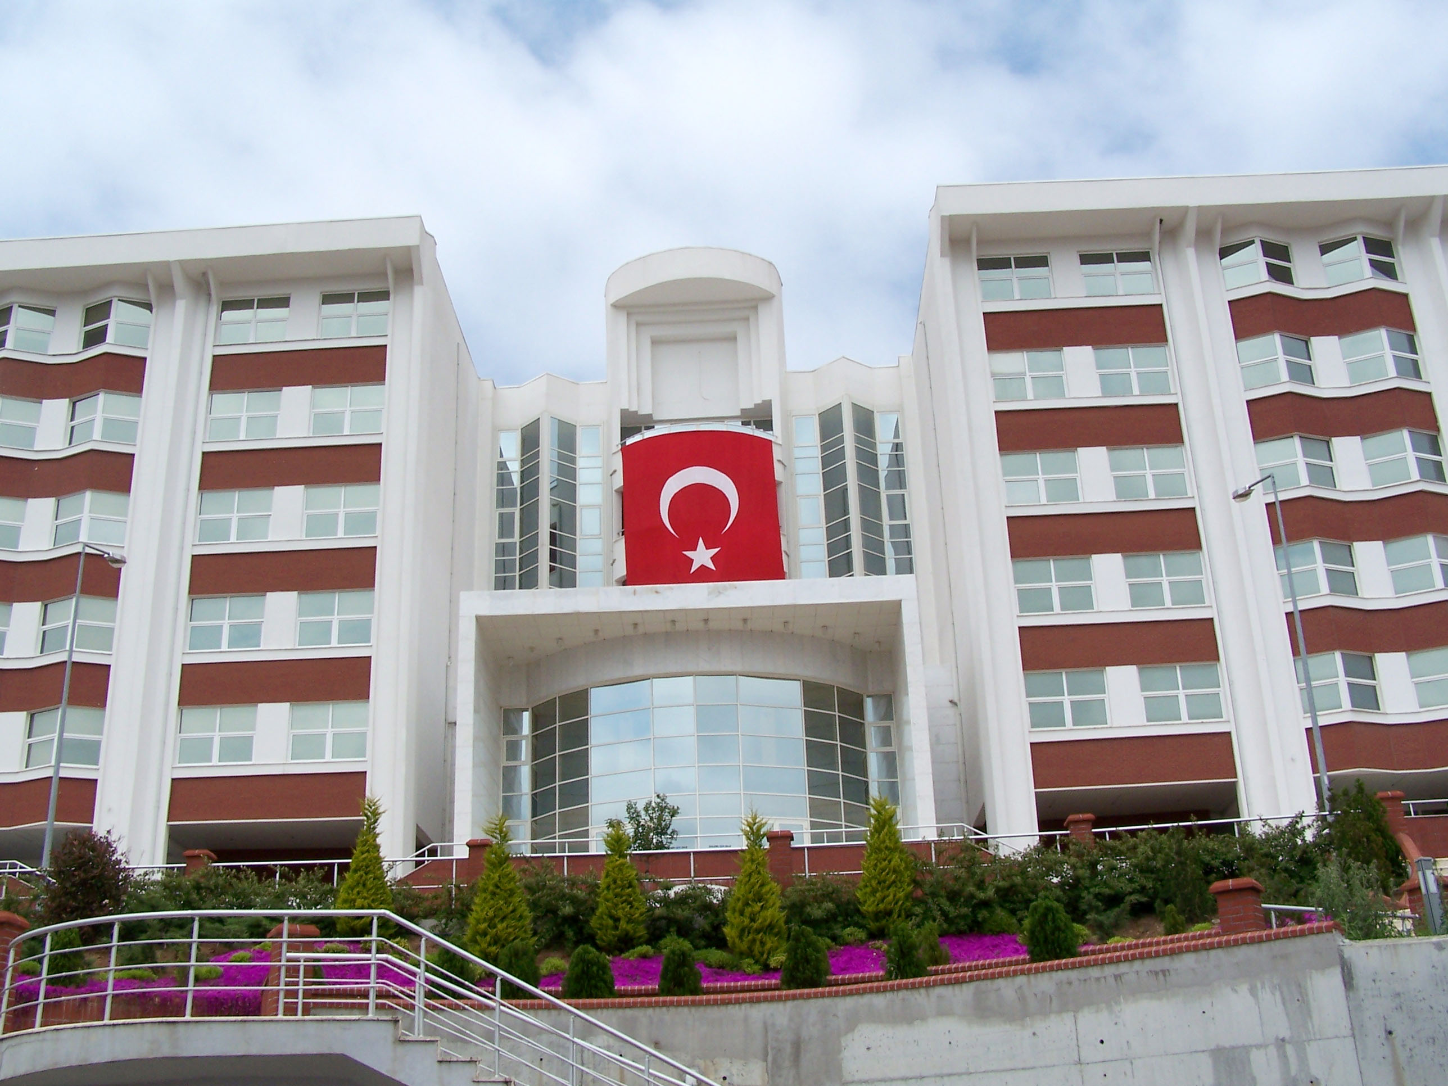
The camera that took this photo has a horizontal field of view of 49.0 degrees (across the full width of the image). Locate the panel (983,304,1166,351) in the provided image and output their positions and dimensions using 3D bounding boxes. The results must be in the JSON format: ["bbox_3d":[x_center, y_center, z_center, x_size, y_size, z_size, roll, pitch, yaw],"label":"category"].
[{"bbox_3d":[11.128,-6.751,50.317,5.668,1.334,0.220,-2,-22,1],"label":"panel"}]

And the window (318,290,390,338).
[{"bbox_3d":[-11.715,-7.164,50.515,2.176,1.692,0.150,-3,-22,1],"label":"window"}]

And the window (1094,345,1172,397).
[{"bbox_3d":[12.046,-5.066,46.883,2.116,1.631,0.126,-2,-22,1],"label":"window"}]

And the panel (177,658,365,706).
[{"bbox_3d":[-12.943,4.045,45.994,5.510,1.300,0.200,-3,-22,1],"label":"panel"}]

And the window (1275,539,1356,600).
[{"bbox_3d":[16.756,0.725,44.777,2.028,1.520,0.536,-3,-22,2],"label":"window"}]

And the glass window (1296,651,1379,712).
[{"bbox_3d":[16.635,3.690,42.987,2.106,1.582,0.544,-2,-22,1],"label":"glass window"}]

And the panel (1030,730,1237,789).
[{"bbox_3d":[10.941,5.858,42.458,5.338,1.242,0.194,-2,-22,1],"label":"panel"}]

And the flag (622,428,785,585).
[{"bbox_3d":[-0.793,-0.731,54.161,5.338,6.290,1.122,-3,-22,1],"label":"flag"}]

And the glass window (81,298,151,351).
[{"bbox_3d":[-19.299,-6.939,50.360,2.210,1.692,0.646,-3,-22,1],"label":"glass window"}]

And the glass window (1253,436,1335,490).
[{"bbox_3d":[16.993,-2.302,46.759,2.244,1.692,0.646,-3,-22,1],"label":"glass window"}]

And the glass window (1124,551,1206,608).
[{"bbox_3d":[12.310,1.035,44.429,2.116,1.631,0.126,-2,-22,1],"label":"glass window"}]

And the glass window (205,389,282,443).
[{"bbox_3d":[-14.463,-3.824,47.840,2.116,1.631,0.126,-2,-22,1],"label":"glass window"}]

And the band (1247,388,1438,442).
[{"bbox_3d":[18.483,-3.837,47.275,5.508,1.300,0.646,-3,-22,1],"label":"band"}]

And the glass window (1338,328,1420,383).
[{"bbox_3d":[19.939,-5.606,47.938,2.295,1.692,0.680,-3,-22,1],"label":"glass window"}]

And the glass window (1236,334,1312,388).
[{"bbox_3d":[16.485,-5.443,47.417,2.038,1.560,0.536,-3,-22,2],"label":"glass window"}]

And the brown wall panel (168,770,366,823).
[{"bbox_3d":[-12.650,7.016,44.029,5.444,1.254,0.200,-3,-22,2],"label":"brown wall panel"}]

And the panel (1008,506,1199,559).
[{"bbox_3d":[11.375,-0.257,47.716,5.668,1.334,0.220,-2,-22,1],"label":"panel"}]

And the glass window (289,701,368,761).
[{"bbox_3d":[-10.959,5.204,44.125,2.116,1.631,0.126,-2,-22,1],"label":"glass window"}]

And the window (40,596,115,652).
[{"bbox_3d":[-19.447,2.471,47.786,2.170,1.687,0.480,-2,-22,1],"label":"window"}]

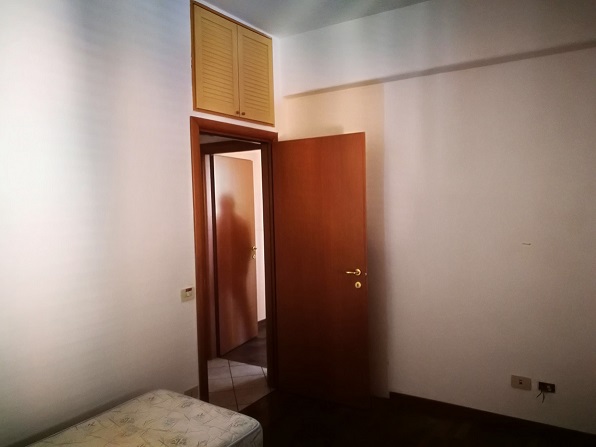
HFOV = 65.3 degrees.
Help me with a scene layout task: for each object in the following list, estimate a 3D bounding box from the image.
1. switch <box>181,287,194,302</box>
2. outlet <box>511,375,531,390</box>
[{"bbox_3d":[-0.725,0.473,3.086,0.013,0.081,0.120,0,3,33],"label":"switch"},{"bbox_3d":[1.508,1.079,3.138,0.120,0.081,0.013,0,3,33],"label":"outlet"}]

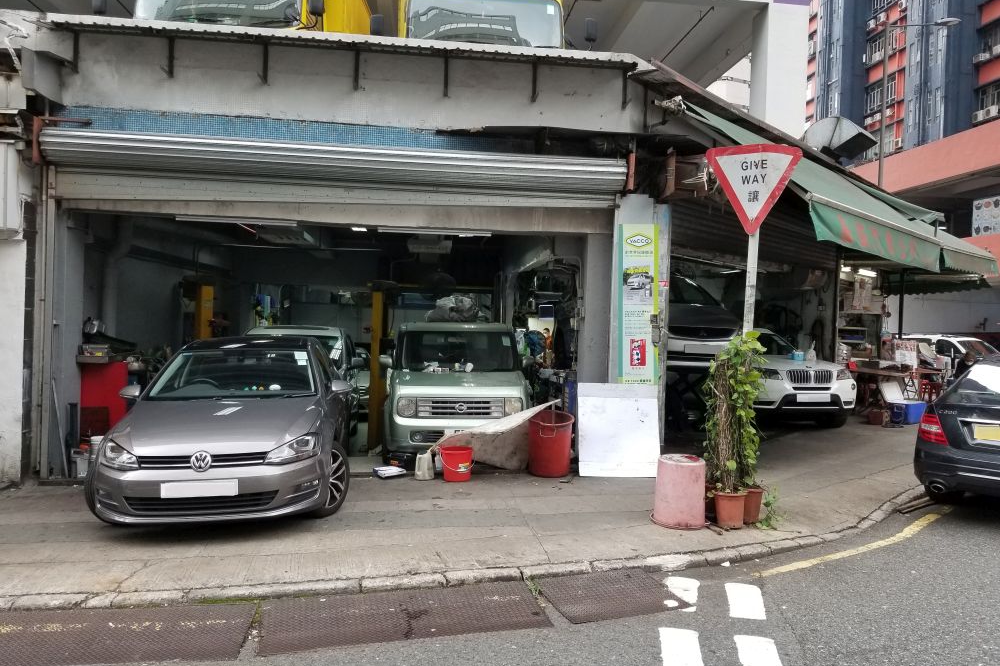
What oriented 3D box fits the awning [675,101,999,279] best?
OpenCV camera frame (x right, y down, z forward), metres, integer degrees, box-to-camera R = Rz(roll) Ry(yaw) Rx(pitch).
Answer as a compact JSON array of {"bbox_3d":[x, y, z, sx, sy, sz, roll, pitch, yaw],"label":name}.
[{"bbox_3d":[5.500,-1.730,11.100,1.450,1.650,8.400,3,1,45],"label":"awning"}]

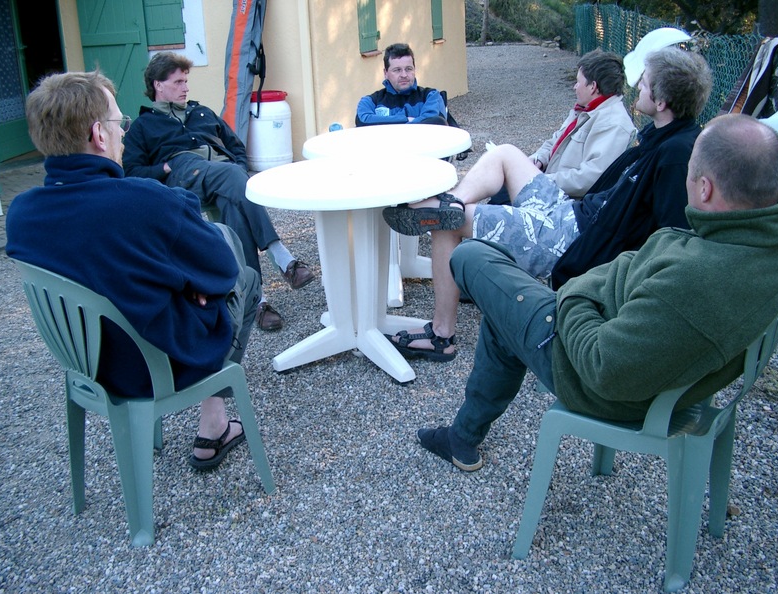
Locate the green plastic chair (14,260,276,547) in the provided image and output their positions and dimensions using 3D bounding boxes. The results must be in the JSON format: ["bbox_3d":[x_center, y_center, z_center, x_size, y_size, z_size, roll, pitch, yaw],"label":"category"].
[{"bbox_3d":[-0.691,0.226,2.339,0.500,0.780,0.510,12,25,37],"label":"green plastic chair"}]

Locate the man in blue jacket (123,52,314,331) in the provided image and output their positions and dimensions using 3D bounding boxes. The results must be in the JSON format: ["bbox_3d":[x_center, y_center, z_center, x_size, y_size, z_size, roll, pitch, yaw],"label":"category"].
[{"bbox_3d":[-0.795,-0.507,3.872,0.570,1.130,1.020,-16,23,-31],"label":"man in blue jacket"}]

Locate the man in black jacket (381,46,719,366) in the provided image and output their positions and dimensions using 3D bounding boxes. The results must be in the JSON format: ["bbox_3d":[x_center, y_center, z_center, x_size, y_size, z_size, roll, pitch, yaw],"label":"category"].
[{"bbox_3d":[0.611,-0.360,3.231,1.270,1.140,0.820,11,24,34],"label":"man in black jacket"}]

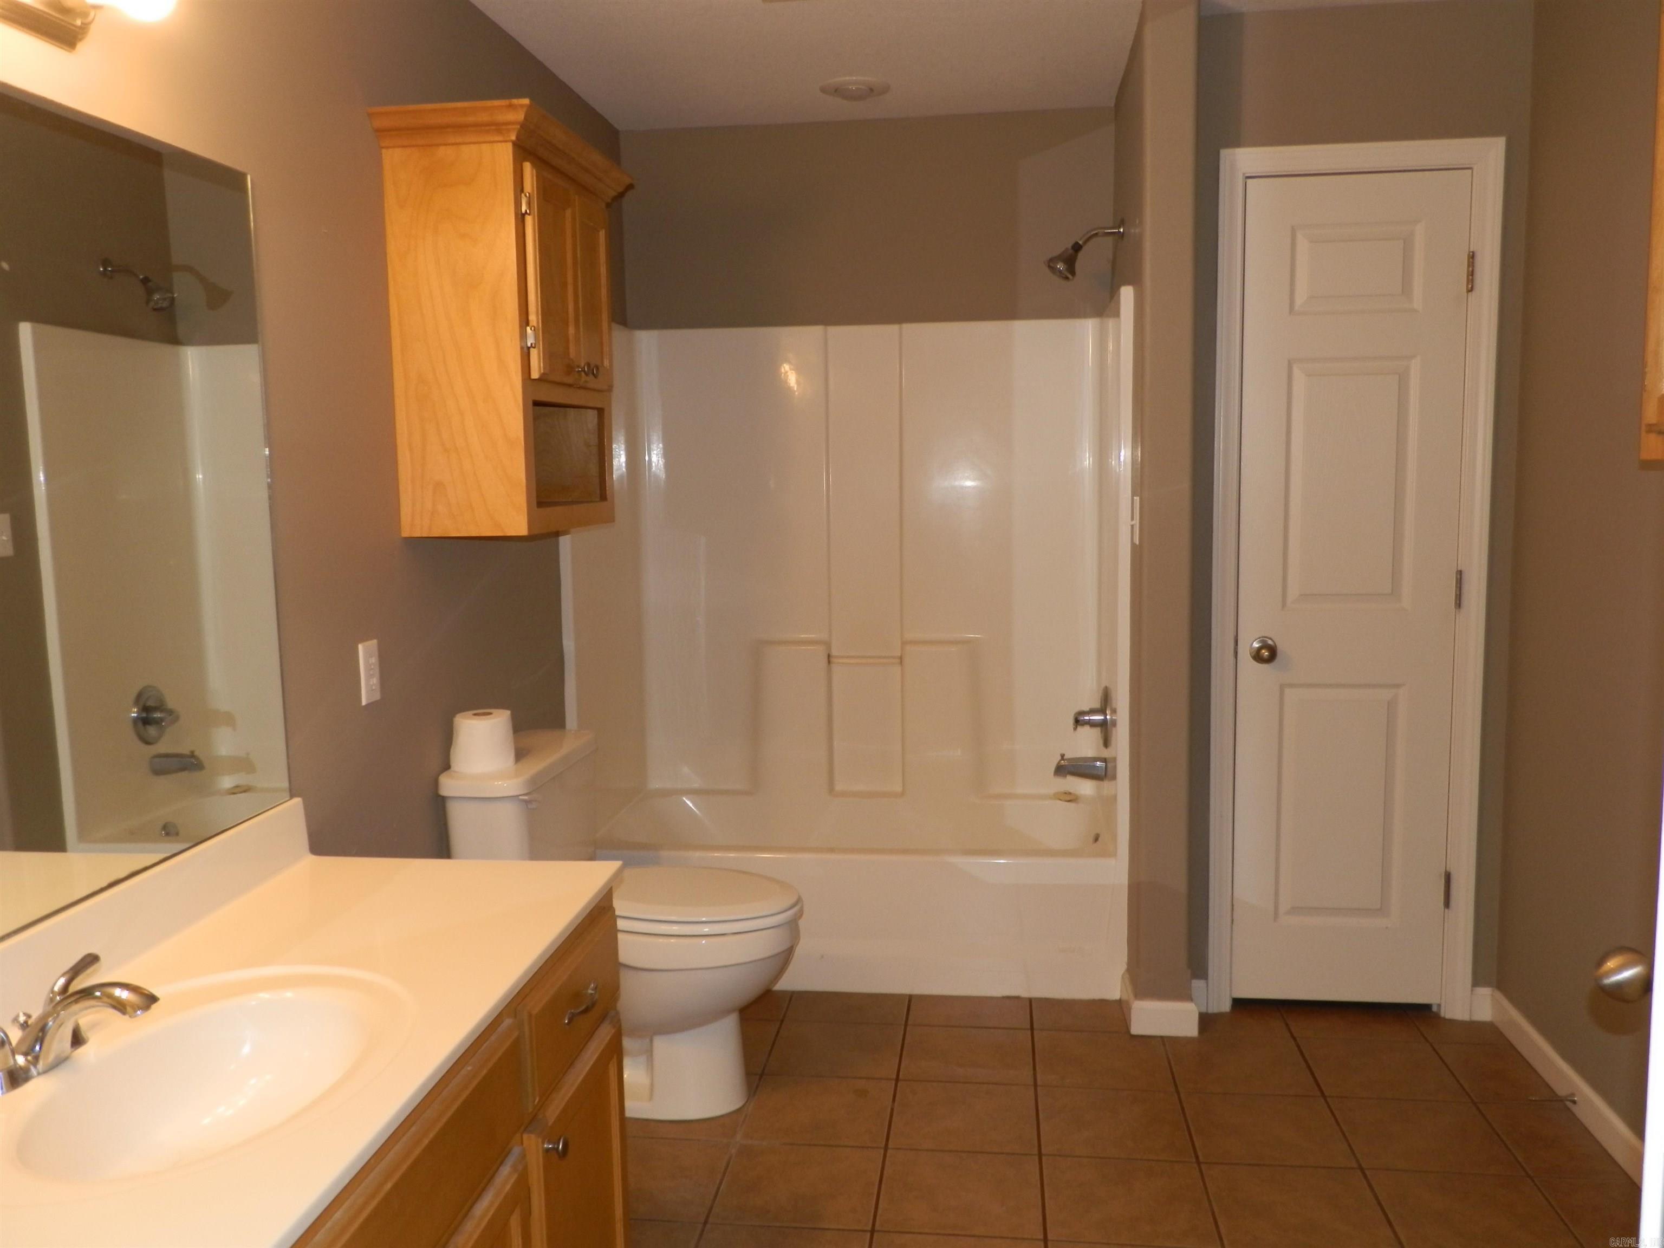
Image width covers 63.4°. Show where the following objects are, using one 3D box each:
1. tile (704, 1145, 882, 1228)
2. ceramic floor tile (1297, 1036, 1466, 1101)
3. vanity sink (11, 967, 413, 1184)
[{"bbox_3d":[-0.061,1.104,2.643,0.305,0.010,0.301,0,6,7],"label":"tile"},{"bbox_3d":[1.262,1.030,3.101,0.305,0.010,0.301,0,6,7],"label":"ceramic floor tile"},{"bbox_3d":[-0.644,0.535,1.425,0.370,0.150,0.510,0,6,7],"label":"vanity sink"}]

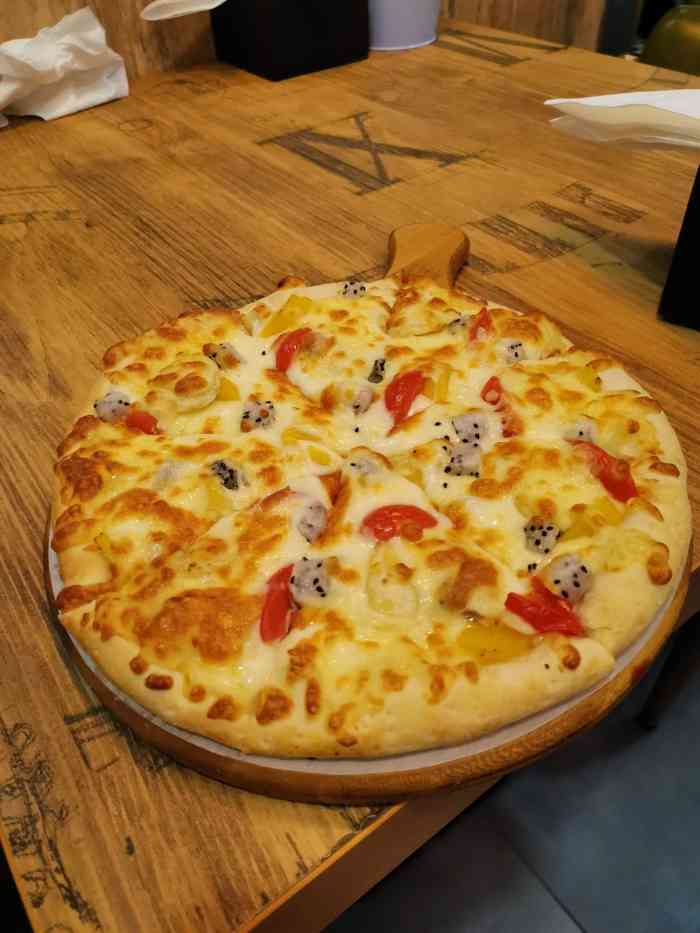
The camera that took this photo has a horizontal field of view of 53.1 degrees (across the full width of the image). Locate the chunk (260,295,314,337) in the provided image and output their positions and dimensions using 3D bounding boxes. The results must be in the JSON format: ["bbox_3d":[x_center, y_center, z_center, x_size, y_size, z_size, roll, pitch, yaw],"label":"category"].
[{"bbox_3d":[-0.032,-0.079,0.366,0.017,0.009,0.033,13,46,17],"label":"chunk"}]

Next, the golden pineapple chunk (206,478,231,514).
[{"bbox_3d":[-0.051,0.012,0.274,0.011,0.007,0.016,-10,44,-7],"label":"golden pineapple chunk"}]

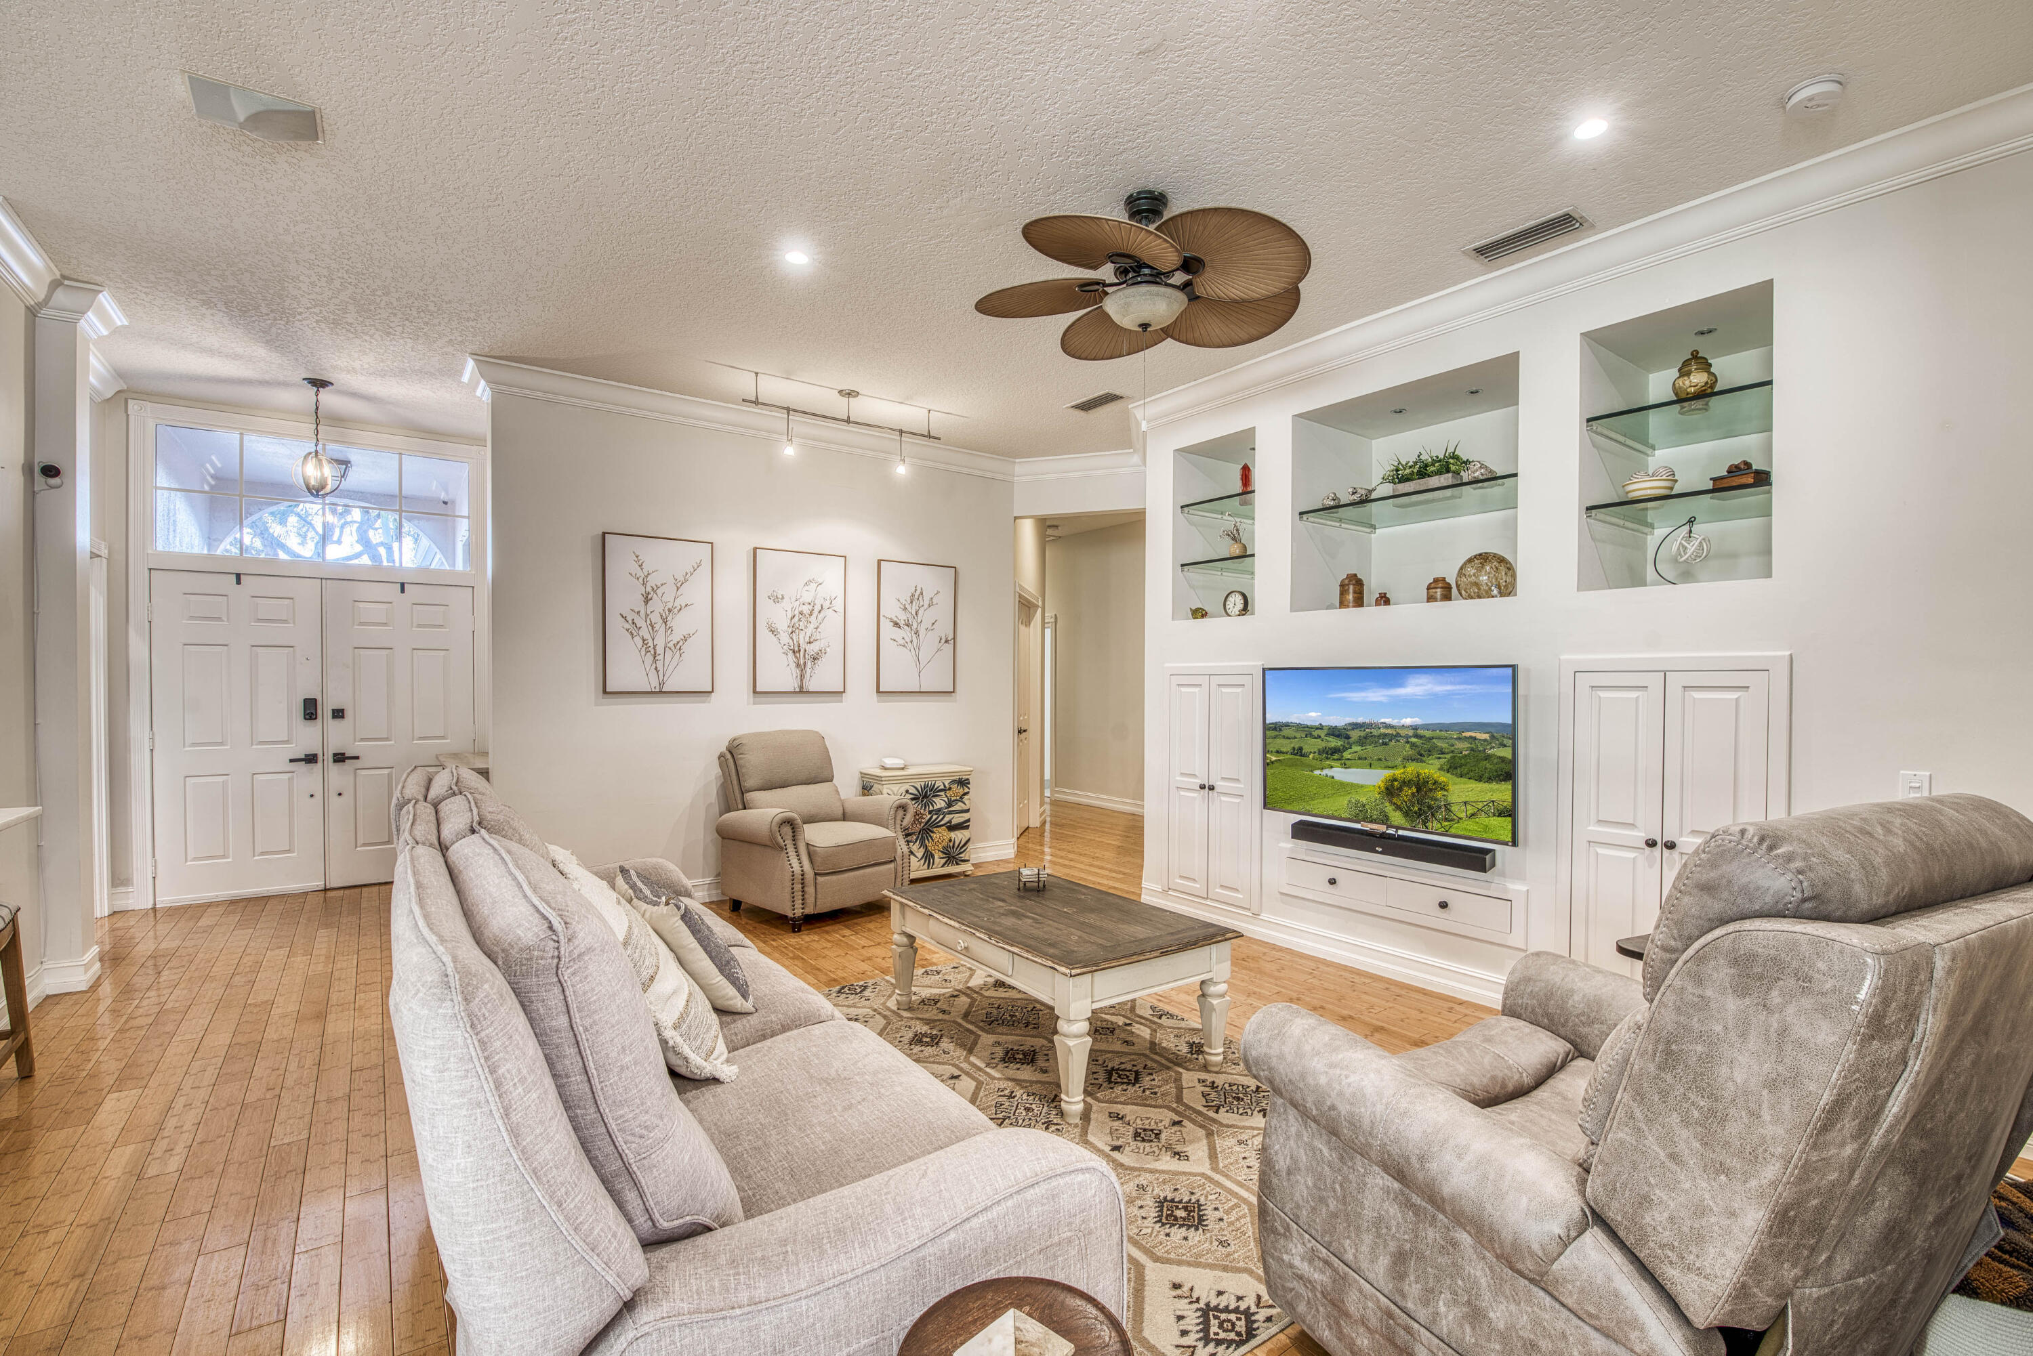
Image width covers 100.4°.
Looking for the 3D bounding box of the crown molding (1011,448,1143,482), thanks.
[{"bbox_3d":[0.430,-1.568,6.277,1.013,0.134,0.149,0,0,18],"label":"crown molding"}]

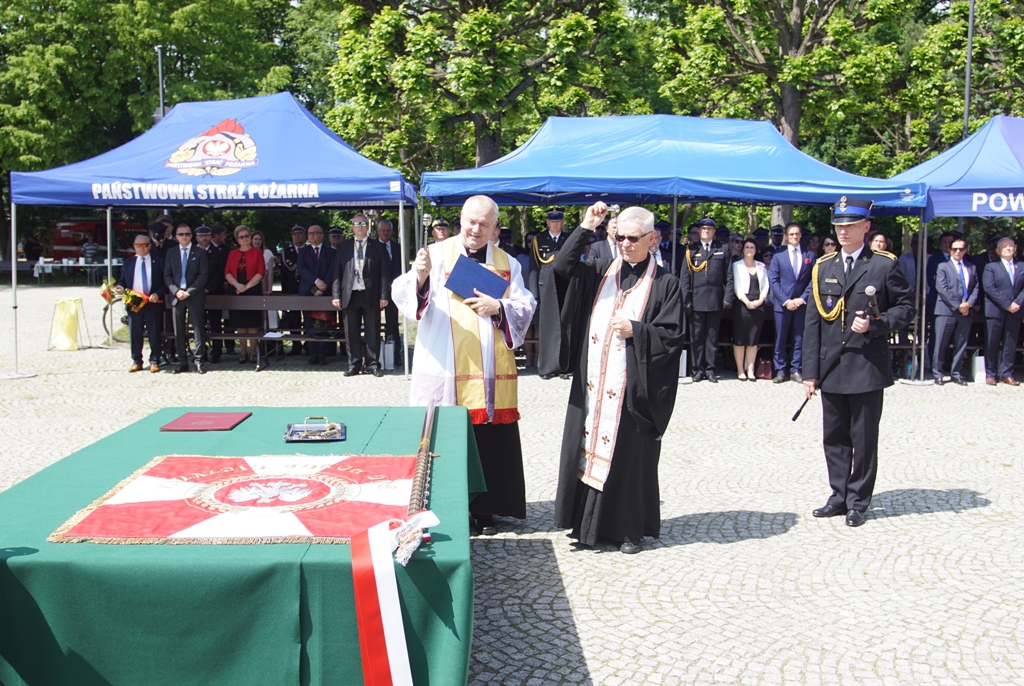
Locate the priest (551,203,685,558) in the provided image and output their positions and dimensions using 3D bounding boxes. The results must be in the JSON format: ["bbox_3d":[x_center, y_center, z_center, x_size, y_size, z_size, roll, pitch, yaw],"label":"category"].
[{"bbox_3d":[0.565,0.179,4.899,0.620,1.783,0.520,5,7,33],"label":"priest"}]

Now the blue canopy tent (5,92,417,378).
[{"bbox_3d":[-3.519,-1.478,12.186,4.420,3.400,2.950,0,6,-3],"label":"blue canopy tent"}]

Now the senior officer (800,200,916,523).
[{"bbox_3d":[2.000,0.102,5.426,0.580,1.860,0.400,6,8,42],"label":"senior officer"}]

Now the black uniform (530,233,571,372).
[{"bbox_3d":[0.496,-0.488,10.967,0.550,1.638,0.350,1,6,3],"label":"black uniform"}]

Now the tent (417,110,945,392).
[{"bbox_3d":[1.854,-1.342,12.411,5.880,3.220,2.950,1,6,-2],"label":"tent"}]

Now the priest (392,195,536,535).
[{"bbox_3d":[-0.261,0.115,5.163,0.760,1.832,0.520,0,6,-3],"label":"priest"}]

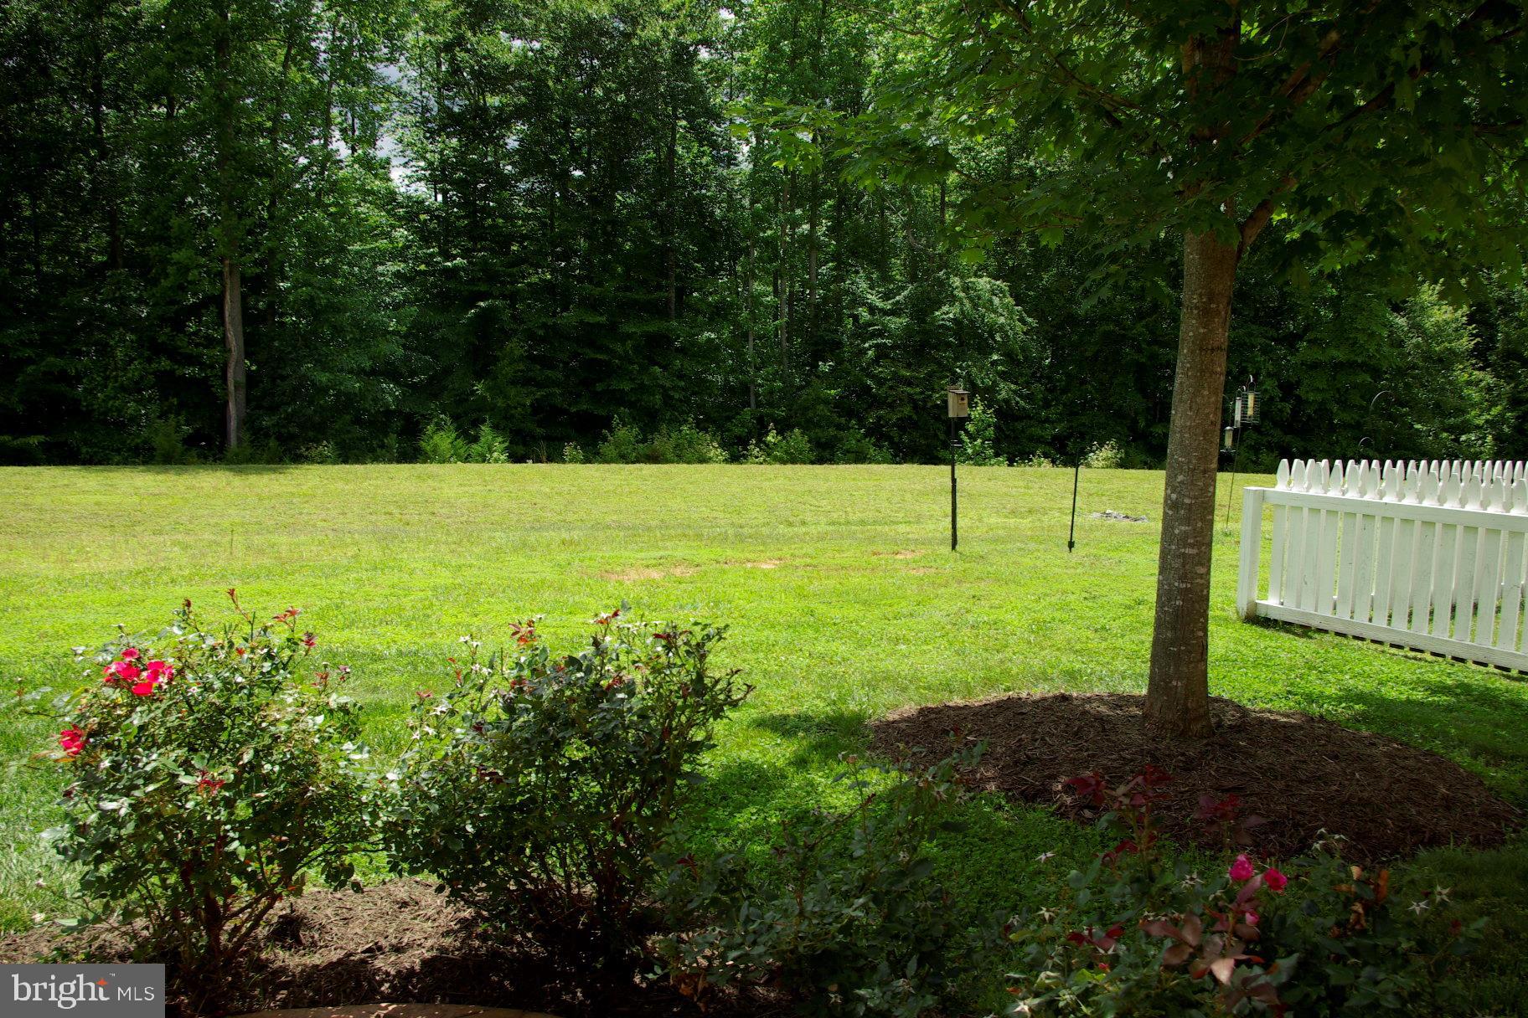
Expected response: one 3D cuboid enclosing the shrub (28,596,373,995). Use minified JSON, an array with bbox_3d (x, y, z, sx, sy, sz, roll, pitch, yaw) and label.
[{"bbox_3d":[-1.580,0.787,3.610,1.000,1.030,0.950,0,6,0],"label":"shrub"}]

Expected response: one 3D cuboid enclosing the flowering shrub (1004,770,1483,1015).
[{"bbox_3d":[0.940,0.982,2.545,0.920,0.880,0.850,0,6,0],"label":"flowering shrub"}]

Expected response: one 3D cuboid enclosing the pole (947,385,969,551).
[{"bbox_3d":[1.840,-0.396,12.232,0.140,1.580,0.170,-5,8,-37],"label":"pole"}]

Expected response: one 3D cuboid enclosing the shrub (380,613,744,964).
[{"bbox_3d":[-0.560,0.794,3.732,1.030,0.990,0.950,0,6,0],"label":"shrub"}]

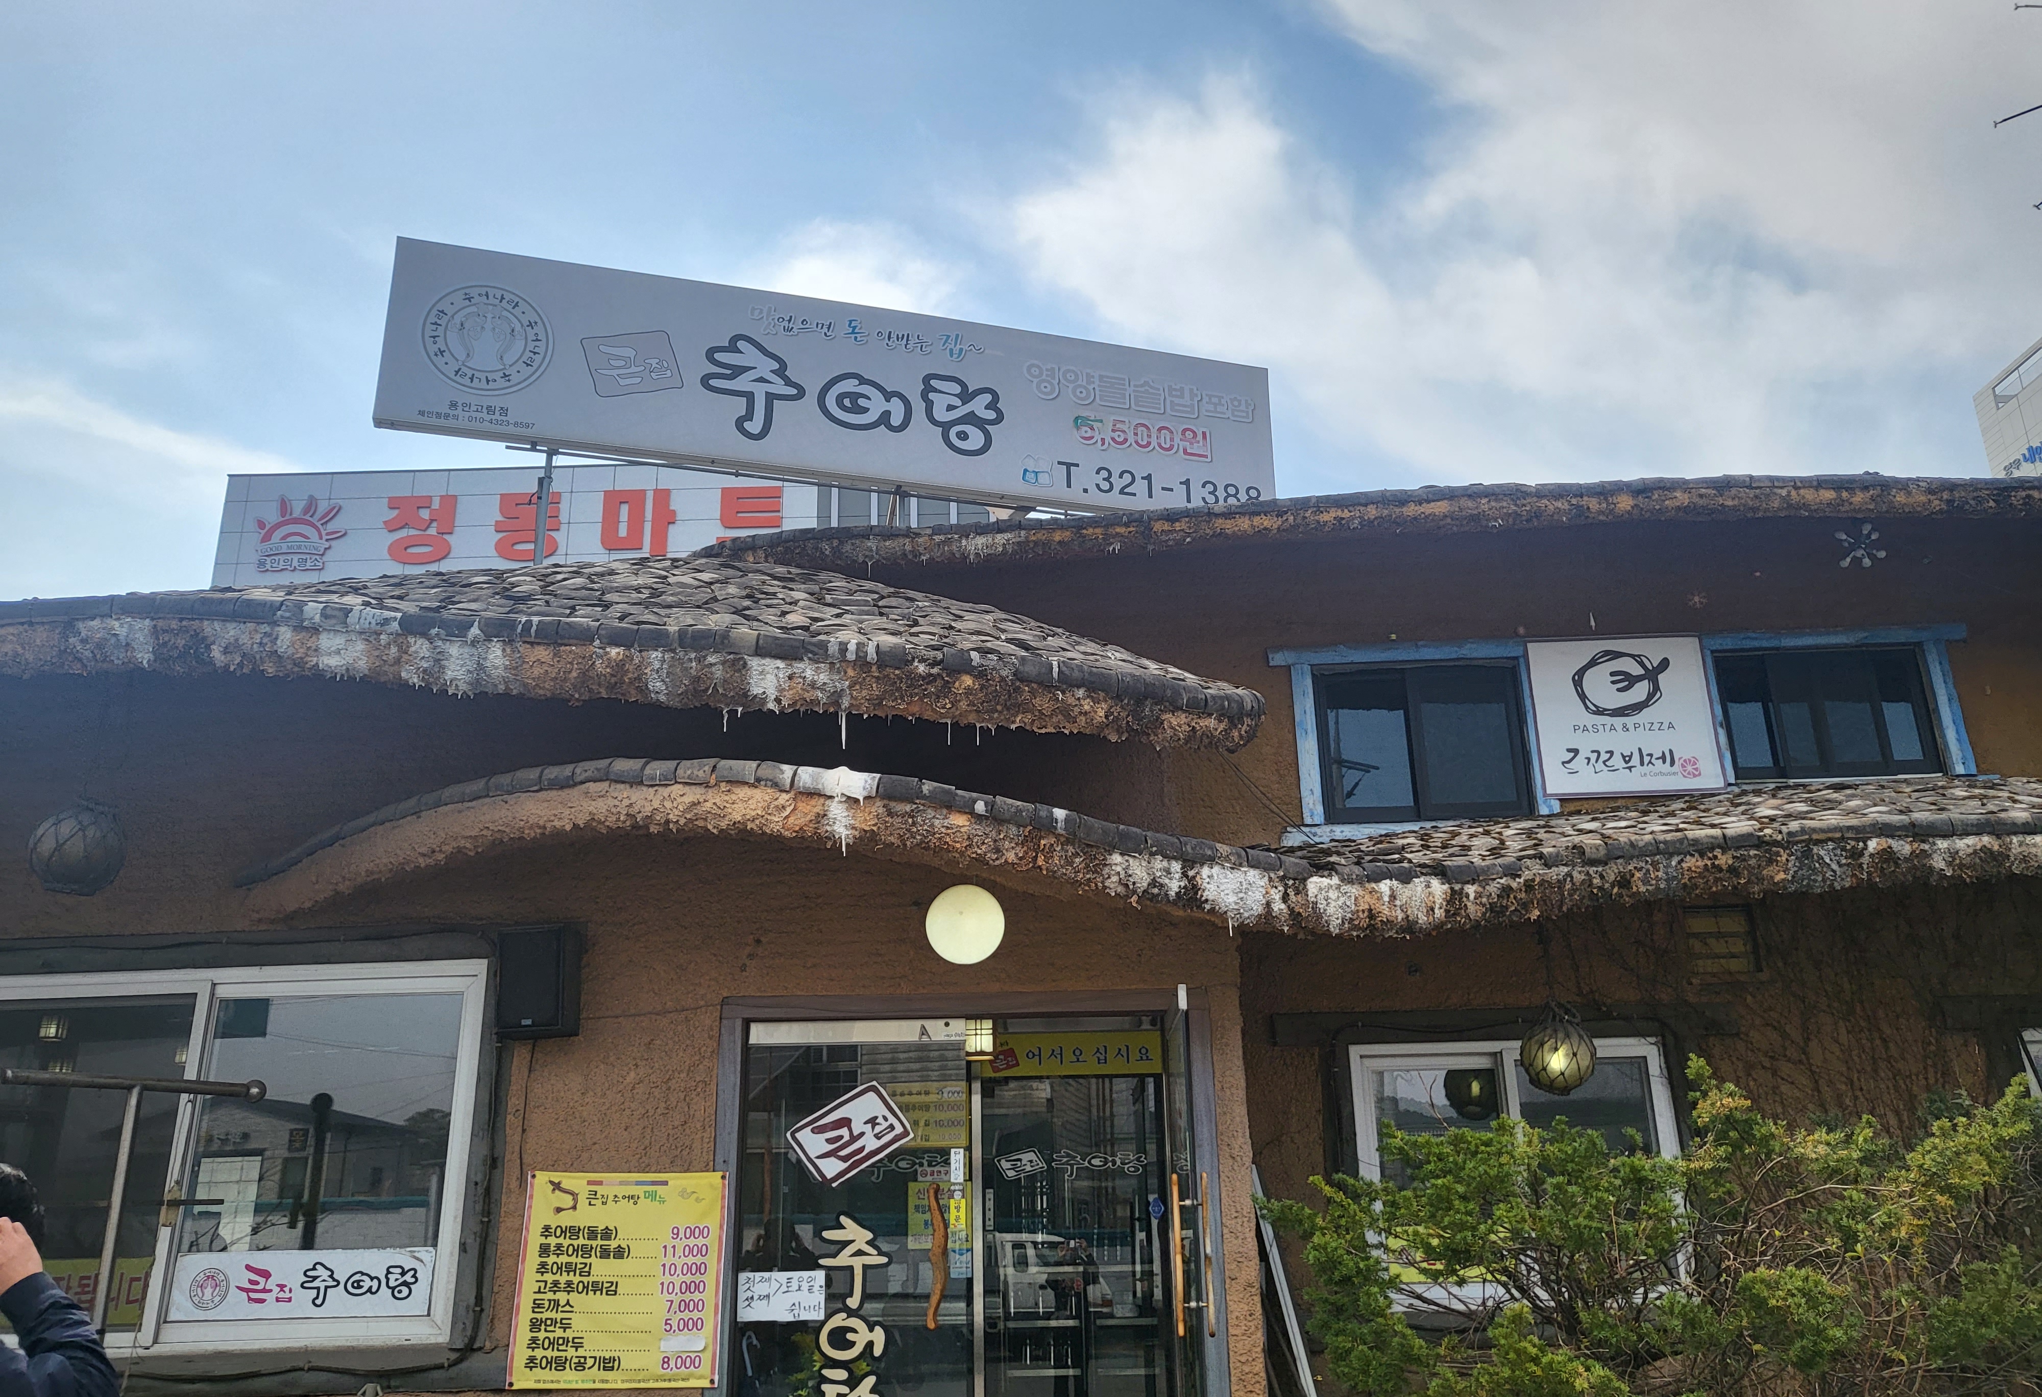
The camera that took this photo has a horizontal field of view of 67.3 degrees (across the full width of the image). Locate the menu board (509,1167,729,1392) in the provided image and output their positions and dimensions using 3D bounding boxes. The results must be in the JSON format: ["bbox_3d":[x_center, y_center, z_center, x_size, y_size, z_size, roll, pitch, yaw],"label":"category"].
[{"bbox_3d":[-1.525,2.216,5.857,0.781,0.771,0.020,-1,-20,1],"label":"menu board"}]

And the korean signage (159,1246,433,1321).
[{"bbox_3d":[-2.783,2.277,5.951,1.012,0.242,0.020,-1,-20,1],"label":"korean signage"}]

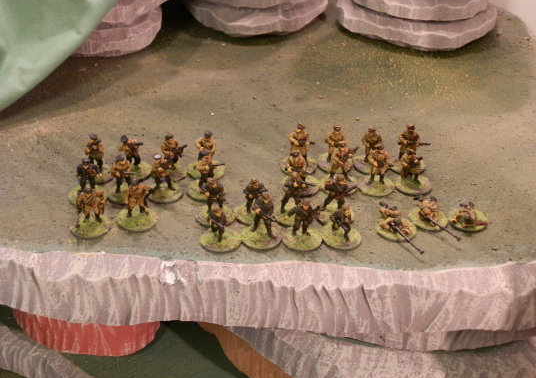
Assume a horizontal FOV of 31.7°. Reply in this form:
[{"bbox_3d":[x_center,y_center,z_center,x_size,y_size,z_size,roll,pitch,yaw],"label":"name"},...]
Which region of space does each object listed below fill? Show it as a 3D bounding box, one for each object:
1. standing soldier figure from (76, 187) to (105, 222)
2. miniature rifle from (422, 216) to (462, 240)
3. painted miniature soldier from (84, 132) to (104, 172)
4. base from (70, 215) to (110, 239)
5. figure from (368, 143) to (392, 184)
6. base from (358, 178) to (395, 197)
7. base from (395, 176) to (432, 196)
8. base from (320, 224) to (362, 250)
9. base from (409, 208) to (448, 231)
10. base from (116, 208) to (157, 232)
[{"bbox_3d":[-0.110,0.009,0.585,0.018,0.024,0.013,-5,30,-11],"label":"standing soldier figure"},{"bbox_3d":[0.107,0.023,0.589,0.002,0.004,0.034,-20,37,-31],"label":"miniature rifle"},{"bbox_3d":[-0.116,-0.025,0.631,0.013,0.028,0.011,-9,34,-17],"label":"painted miniature soldier"},{"bbox_3d":[-0.110,0.023,0.586,0.025,0.002,0.025,2,30,0],"label":"base"},{"bbox_3d":[0.075,-0.017,0.628,0.015,0.030,0.012,-6,33,-13],"label":"figure"},{"bbox_3d":[0.073,-0.002,0.640,0.025,0.002,0.025,2,31,0],"label":"base"},{"bbox_3d":[0.099,-0.003,0.637,0.025,0.003,0.025,2,32,0],"label":"base"},{"bbox_3d":[0.045,0.030,0.584,0.025,0.002,0.025,2,31,0],"label":"base"},{"bbox_3d":[0.103,0.020,0.606,0.025,0.002,0.025,2,30,0],"label":"base"},{"bbox_3d":[-0.083,0.019,0.595,0.025,0.003,0.025,1,30,0],"label":"base"}]

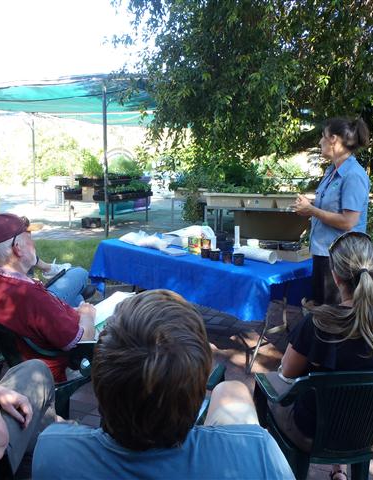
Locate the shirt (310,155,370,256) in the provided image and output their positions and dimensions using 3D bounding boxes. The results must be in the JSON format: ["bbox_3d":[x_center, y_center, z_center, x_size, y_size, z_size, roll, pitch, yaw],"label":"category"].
[{"bbox_3d":[0.963,-0.217,3.256,0.290,0.640,0.420,0,9,-7],"label":"shirt"}]

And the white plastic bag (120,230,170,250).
[{"bbox_3d":[-0.347,-0.015,4.587,0.300,0.100,0.580,-8,13,-43],"label":"white plastic bag"}]

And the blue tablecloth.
[{"bbox_3d":[0.154,0.236,4.268,0.820,0.300,1.920,-8,13,-43],"label":"blue tablecloth"}]

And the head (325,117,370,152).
[{"bbox_3d":[0.980,-0.638,3.187,0.270,0.240,0.180,1,9,0],"label":"head"}]

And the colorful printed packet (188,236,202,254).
[{"bbox_3d":[0.066,0.046,4.182,0.095,0.125,0.095,-8,13,-43],"label":"colorful printed packet"}]

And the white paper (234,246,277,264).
[{"bbox_3d":[0.517,0.105,3.950,0.090,0.090,0.389,-8,13,-42],"label":"white paper"}]

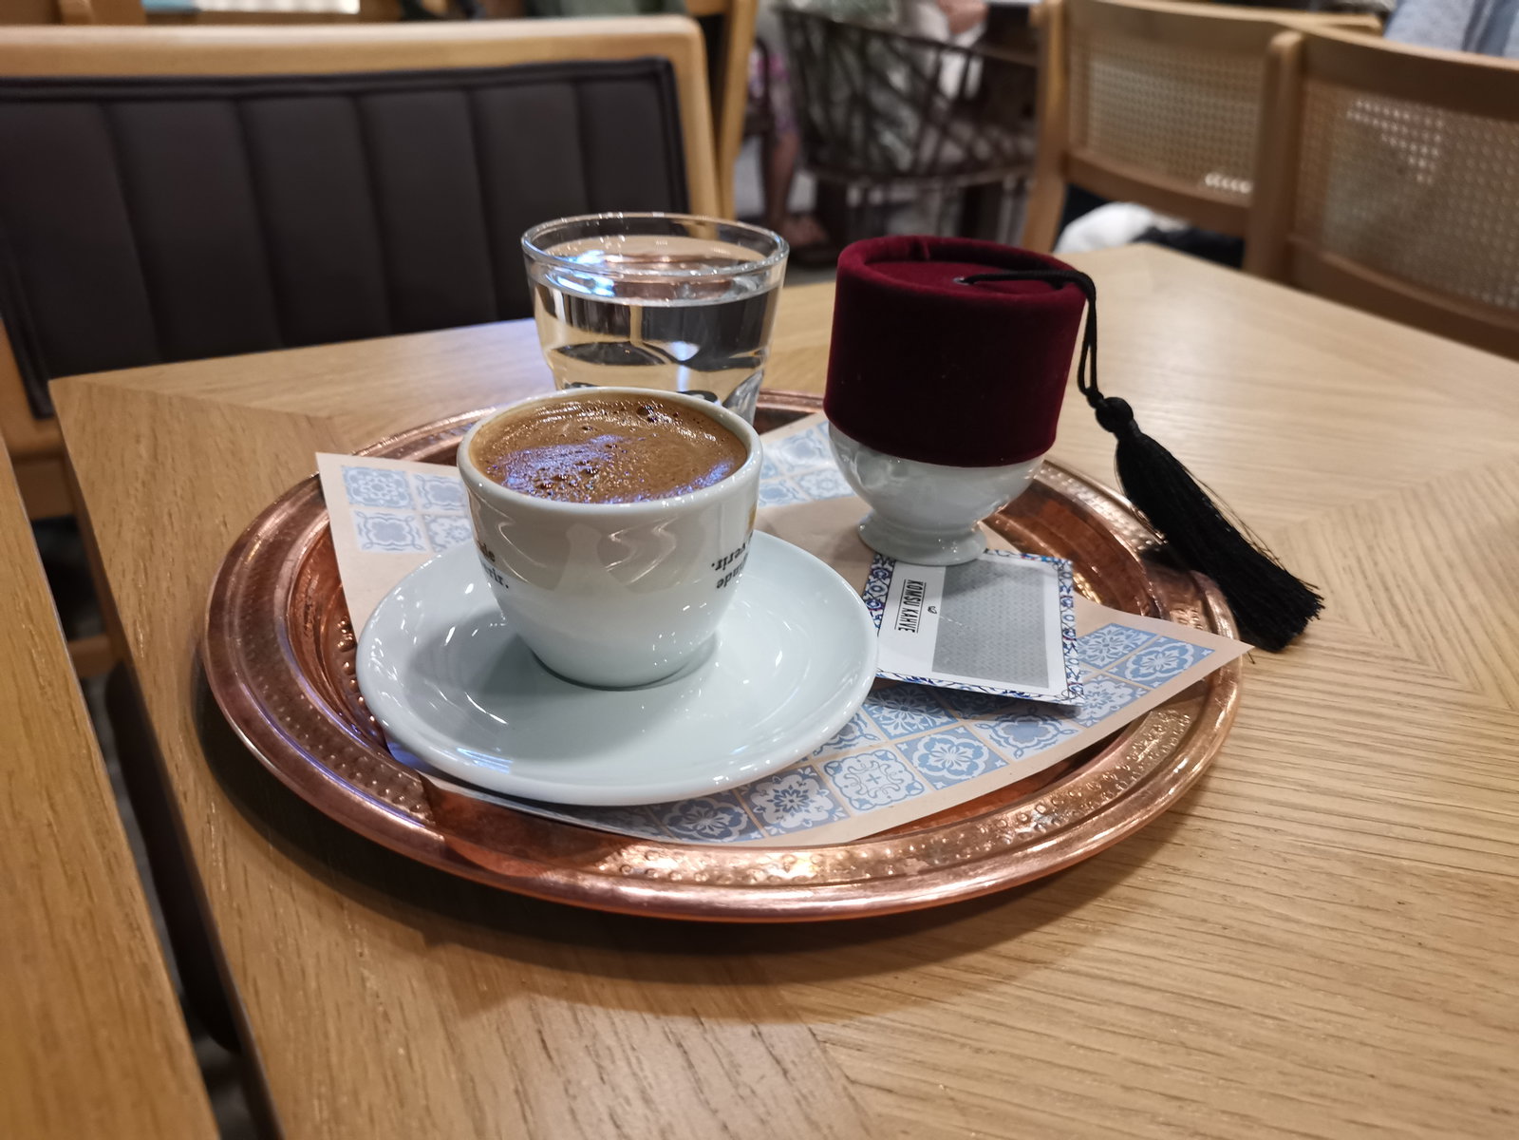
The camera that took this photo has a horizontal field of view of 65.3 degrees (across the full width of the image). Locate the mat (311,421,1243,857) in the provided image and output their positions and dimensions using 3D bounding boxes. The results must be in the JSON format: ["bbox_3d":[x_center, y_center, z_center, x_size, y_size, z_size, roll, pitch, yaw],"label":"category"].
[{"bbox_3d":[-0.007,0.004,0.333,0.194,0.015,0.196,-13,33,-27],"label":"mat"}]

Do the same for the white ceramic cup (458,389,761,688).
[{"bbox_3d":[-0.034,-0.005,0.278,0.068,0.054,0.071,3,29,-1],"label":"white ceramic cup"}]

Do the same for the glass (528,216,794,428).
[{"bbox_3d":[-0.033,-0.060,0.373,0.078,0.086,0.078,3,29,-1],"label":"glass"}]

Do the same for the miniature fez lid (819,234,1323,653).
[{"bbox_3d":[0.091,-0.039,0.344,0.153,0.086,0.072,17,32,23],"label":"miniature fez lid"}]

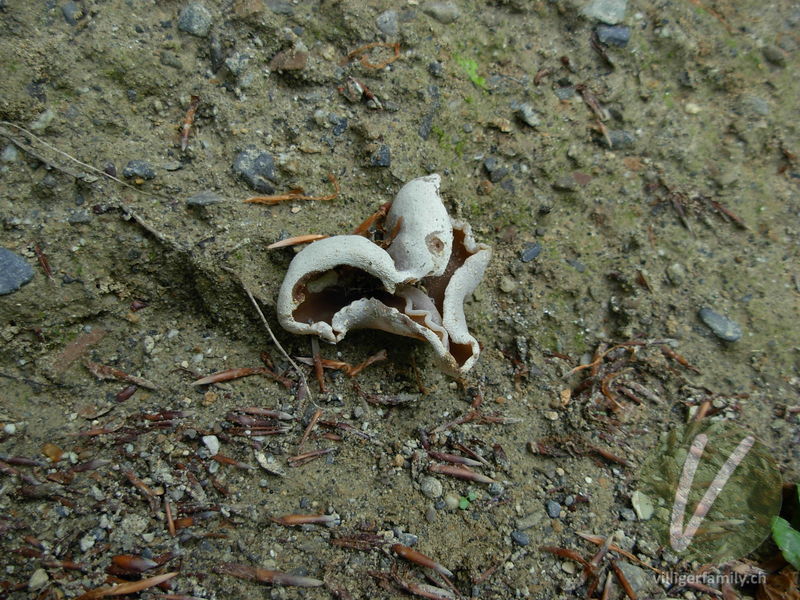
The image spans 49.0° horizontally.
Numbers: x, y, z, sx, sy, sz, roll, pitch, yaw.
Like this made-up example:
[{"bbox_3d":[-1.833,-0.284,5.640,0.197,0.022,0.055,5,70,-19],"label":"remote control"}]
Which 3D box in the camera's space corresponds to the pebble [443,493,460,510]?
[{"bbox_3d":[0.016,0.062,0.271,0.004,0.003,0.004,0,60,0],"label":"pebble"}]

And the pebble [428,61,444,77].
[{"bbox_3d":[0.014,-0.087,0.331,0.005,0.004,0.006,-18,59,-11],"label":"pebble"}]

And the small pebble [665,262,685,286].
[{"bbox_3d":[0.094,-0.009,0.299,0.006,0.005,0.007,-15,61,-9],"label":"small pebble"}]

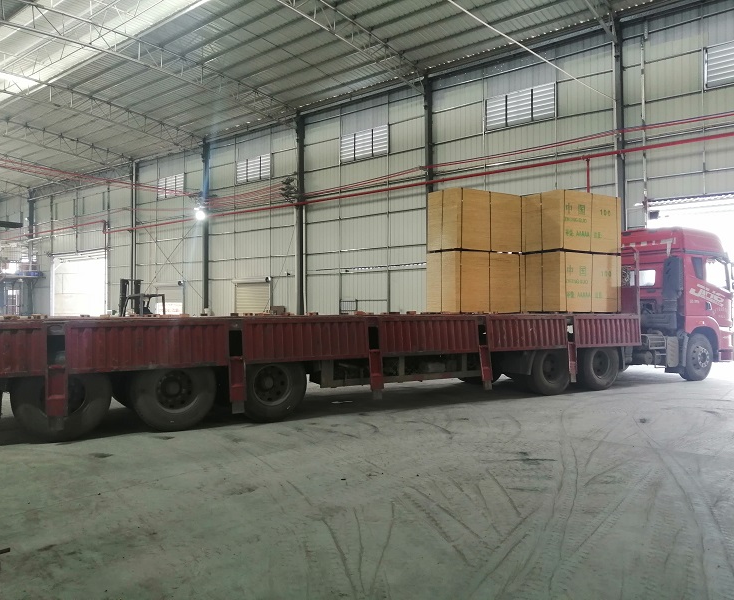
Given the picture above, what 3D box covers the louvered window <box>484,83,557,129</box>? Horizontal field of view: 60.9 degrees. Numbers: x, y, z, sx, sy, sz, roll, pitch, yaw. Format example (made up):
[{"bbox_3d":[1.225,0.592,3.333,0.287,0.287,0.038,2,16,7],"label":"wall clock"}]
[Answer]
[{"bbox_3d":[5.639,-7.065,23.070,2.847,1.268,0.100,-1,-1,40],"label":"louvered window"}]

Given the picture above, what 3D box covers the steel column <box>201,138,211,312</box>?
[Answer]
[{"bbox_3d":[-9.021,-3.474,34.923,0.200,11.058,0.250,-1,-1,40],"label":"steel column"}]

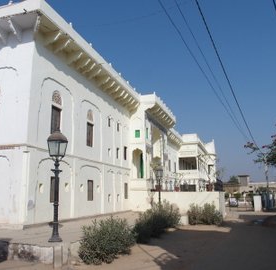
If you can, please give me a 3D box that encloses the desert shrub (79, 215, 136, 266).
[{"bbox_3d":[-0.836,2.880,7.986,1.250,1.010,1.250,-4,-12,18],"label":"desert shrub"}]

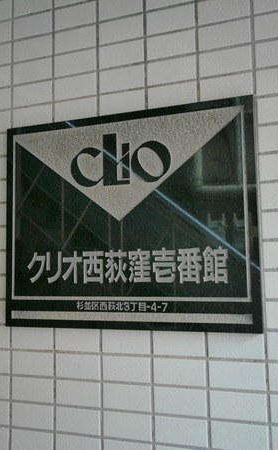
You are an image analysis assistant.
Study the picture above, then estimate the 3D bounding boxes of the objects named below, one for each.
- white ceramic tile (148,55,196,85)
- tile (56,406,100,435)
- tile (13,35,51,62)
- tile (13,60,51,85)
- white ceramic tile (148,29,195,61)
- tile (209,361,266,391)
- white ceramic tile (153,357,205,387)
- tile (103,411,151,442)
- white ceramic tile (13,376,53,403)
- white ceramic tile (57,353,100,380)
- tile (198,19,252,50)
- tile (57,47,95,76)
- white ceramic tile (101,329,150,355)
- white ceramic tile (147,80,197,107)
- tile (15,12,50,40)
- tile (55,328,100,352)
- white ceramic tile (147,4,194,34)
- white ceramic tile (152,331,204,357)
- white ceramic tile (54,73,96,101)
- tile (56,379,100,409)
[{"bbox_3d":[0.062,-0.287,0.907,0.095,0.045,0.008,-3,-6,20],"label":"white ceramic tile"},{"bbox_3d":[-0.114,0.369,0.920,0.095,0.044,0.008,-3,-6,20],"label":"tile"},{"bbox_3d":[-0.222,-0.370,1.018,0.095,0.045,0.008,-3,-6,20],"label":"tile"},{"bbox_3d":[-0.221,-0.321,1.017,0.095,0.045,0.008,-3,-6,20],"label":"tile"},{"bbox_3d":[0.061,-0.338,0.915,0.095,0.044,0.008,-3,-6,20],"label":"white ceramic tile"},{"bbox_3d":[0.167,0.253,0.820,0.095,0.045,0.009,-3,-6,20],"label":"tile"},{"bbox_3d":[0.072,0.258,0.854,0.095,0.045,0.008,-3,-6,20],"label":"white ceramic tile"},{"bbox_3d":[-0.019,0.362,0.879,0.095,0.045,0.008,-3,-6,20],"label":"tile"},{"bbox_3d":[-0.209,0.323,0.954,0.095,0.045,0.008,-3,-6,20],"label":"white ceramic tile"},{"bbox_3d":[-0.115,0.268,0.924,0.095,0.045,0.009,-3,-6,20],"label":"white ceramic tile"},{"bbox_3d":[0.155,-0.342,0.877,0.095,0.045,0.008,-3,-6,20],"label":"tile"},{"bbox_3d":[-0.127,-0.326,0.979,0.095,0.045,0.008,-3,-6,20],"label":"tile"},{"bbox_3d":[-0.022,0.215,0.897,0.095,0.045,0.008,-3,-6,20],"label":"white ceramic tile"},{"bbox_3d":[0.063,-0.238,0.902,0.095,0.045,0.008,-3,-6,20],"label":"white ceramic tile"},{"bbox_3d":[-0.223,-0.421,1.025,0.095,0.045,0.008,-3,-6,20],"label":"tile"},{"bbox_3d":[-0.116,0.219,0.934,0.095,0.044,0.008,-3,-6,20],"label":"tile"},{"bbox_3d":[0.060,-0.386,0.917,0.095,0.045,0.008,-3,-6,20],"label":"white ceramic tile"},{"bbox_3d":[0.072,0.210,0.863,0.095,0.045,0.008,-3,-6,20],"label":"white ceramic tile"},{"bbox_3d":[-0.127,-0.277,0.979,0.095,0.045,0.008,-3,-6,20],"label":"white ceramic tile"},{"bbox_3d":[-0.115,0.320,0.922,0.095,0.045,0.008,-3,-6,20],"label":"tile"}]

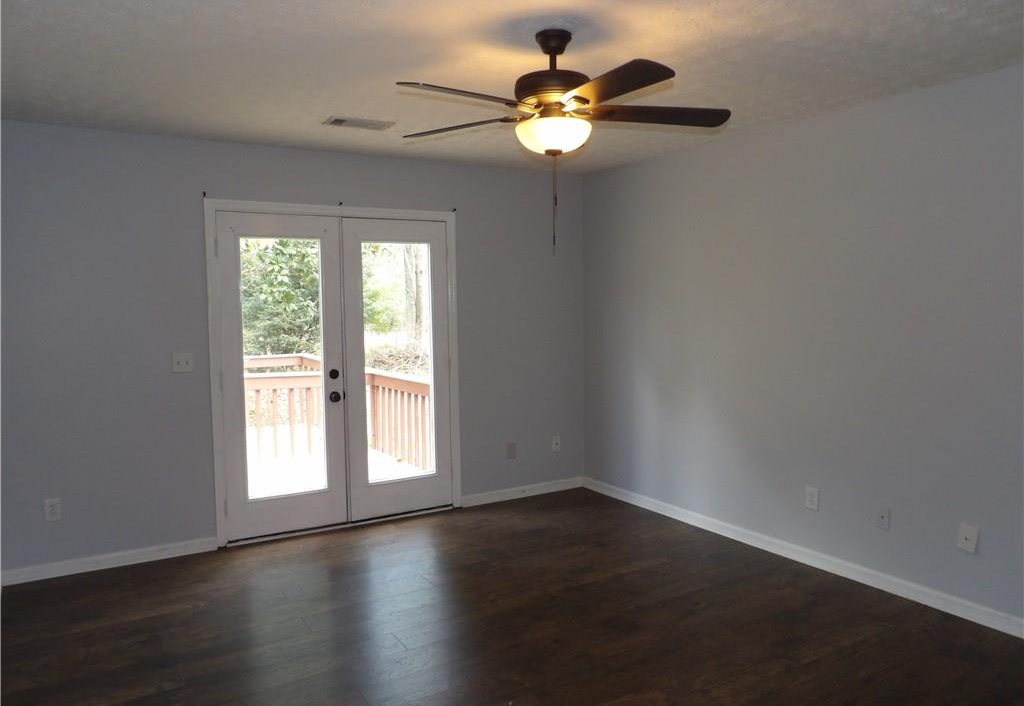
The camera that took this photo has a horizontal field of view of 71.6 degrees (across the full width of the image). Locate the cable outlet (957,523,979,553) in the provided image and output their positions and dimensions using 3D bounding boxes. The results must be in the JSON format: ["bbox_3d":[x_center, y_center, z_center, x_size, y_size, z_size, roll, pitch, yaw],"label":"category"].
[{"bbox_3d":[2.081,0.849,3.242,0.012,0.118,0.074,-3,4,-31],"label":"cable outlet"}]

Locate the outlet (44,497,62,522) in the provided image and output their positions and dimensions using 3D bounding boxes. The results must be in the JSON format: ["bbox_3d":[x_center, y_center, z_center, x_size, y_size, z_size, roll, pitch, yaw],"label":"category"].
[{"bbox_3d":[-2.502,0.857,3.875,0.073,0.117,0.010,-3,4,-31],"label":"outlet"}]

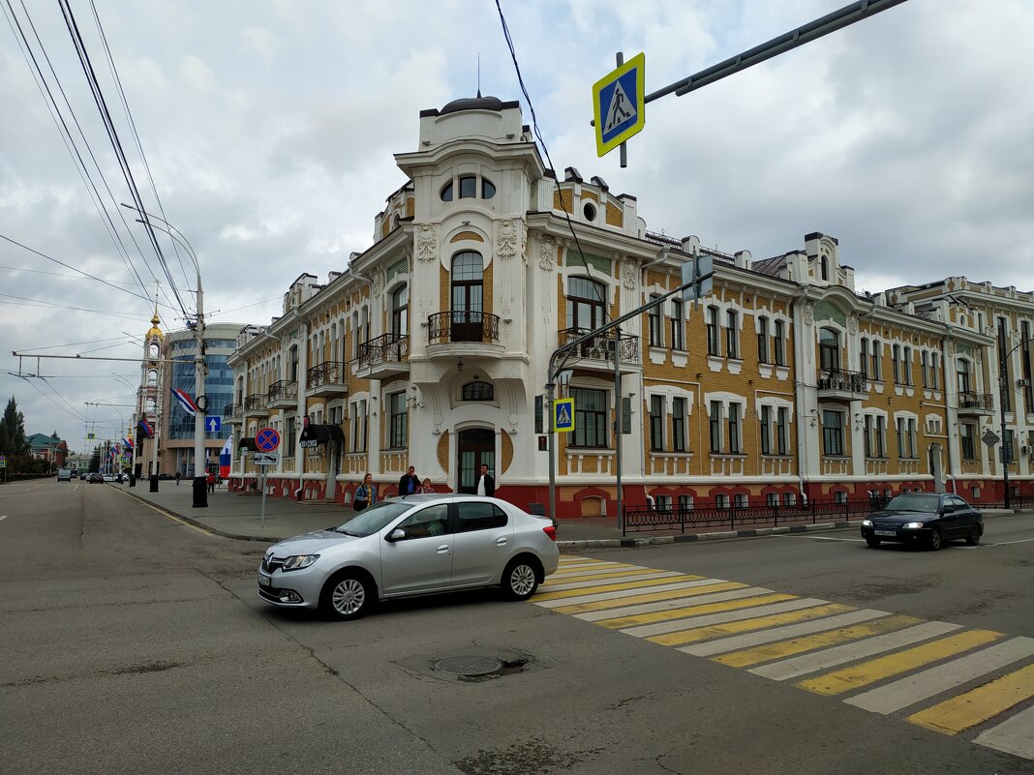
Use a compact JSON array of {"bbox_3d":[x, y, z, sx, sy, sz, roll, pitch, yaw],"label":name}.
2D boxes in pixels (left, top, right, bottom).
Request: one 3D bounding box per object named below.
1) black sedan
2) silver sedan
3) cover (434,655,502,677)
[{"bbox_3d":[10.927,3.541,19.249,4.500,1.420,1.750,5,-9,-38],"label":"black sedan"},{"bbox_3d":[-1.440,2.343,10.463,4.350,1.515,1.780,4,-8,-33],"label":"silver sedan"},{"bbox_3d":[-0.465,2.709,6.932,0.660,0.050,0.660,0,-7,0],"label":"cover"}]

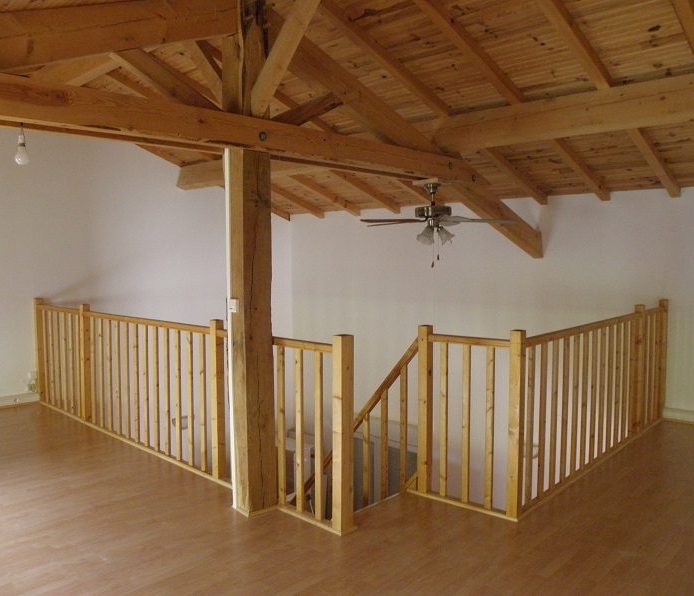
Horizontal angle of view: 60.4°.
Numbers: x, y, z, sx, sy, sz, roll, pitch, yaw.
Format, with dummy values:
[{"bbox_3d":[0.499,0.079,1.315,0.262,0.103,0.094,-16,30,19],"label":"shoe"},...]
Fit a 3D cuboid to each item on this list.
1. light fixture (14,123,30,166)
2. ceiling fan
[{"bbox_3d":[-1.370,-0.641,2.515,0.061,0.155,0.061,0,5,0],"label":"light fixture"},{"bbox_3d":[0.690,-0.652,4.710,1.300,0.530,1.300,0,5,0],"label":"ceiling fan"}]

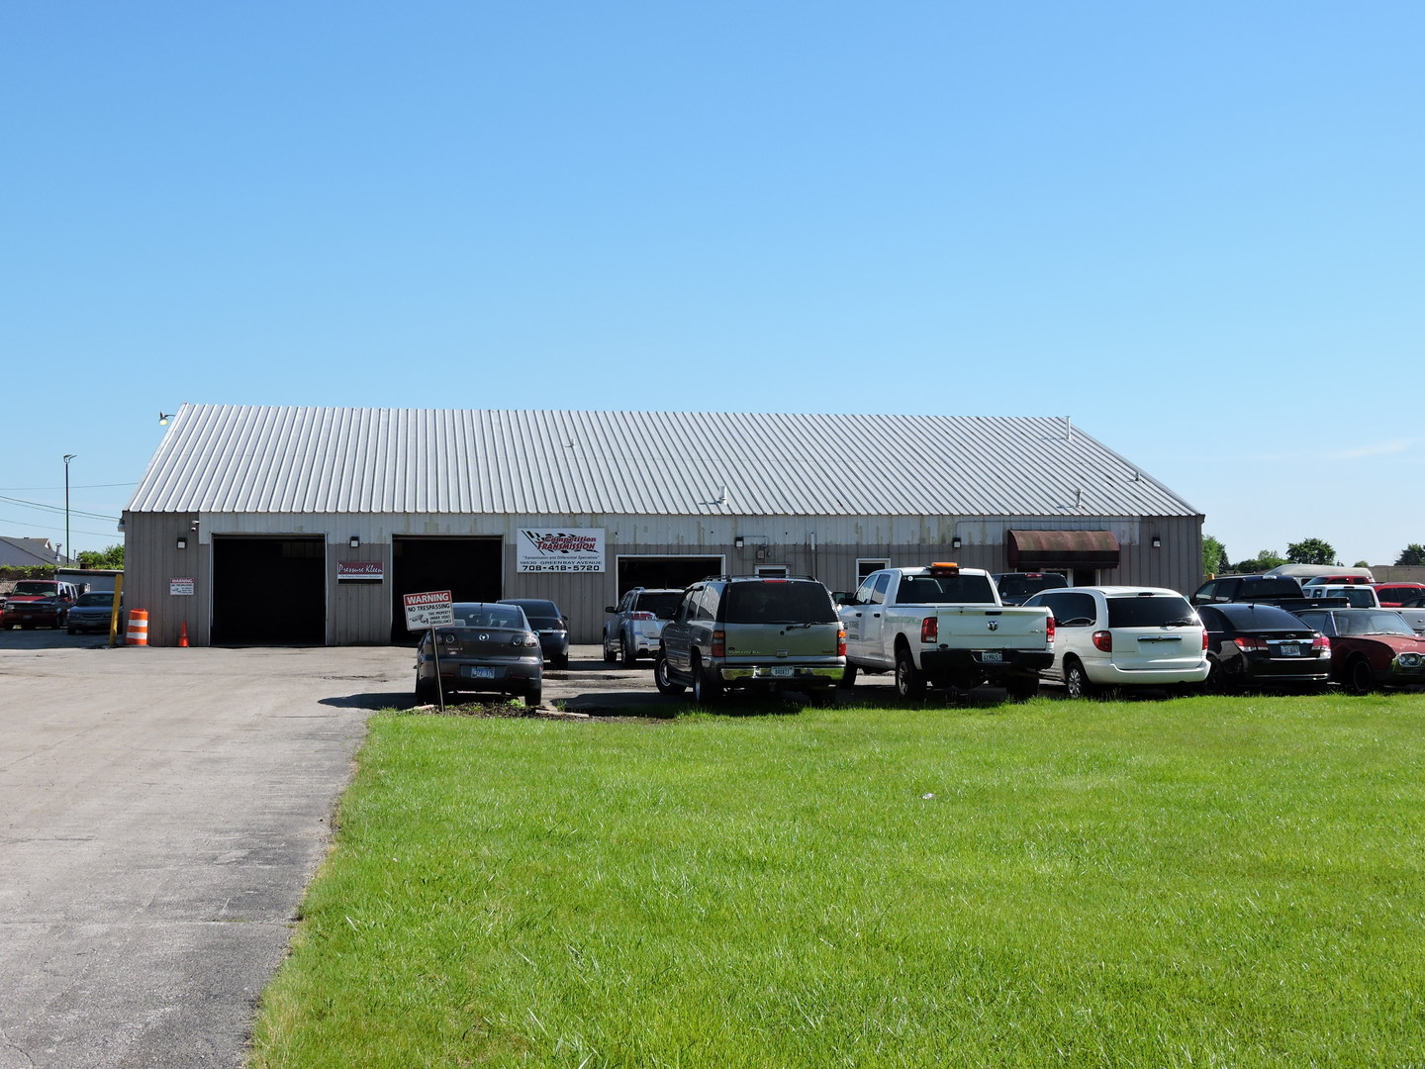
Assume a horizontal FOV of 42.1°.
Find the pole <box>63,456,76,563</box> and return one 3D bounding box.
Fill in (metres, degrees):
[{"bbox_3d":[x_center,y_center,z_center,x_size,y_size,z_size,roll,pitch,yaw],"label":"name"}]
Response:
[{"bbox_3d":[-31.957,0.019,92.025,0.660,8.062,0.400,0,-1,0],"label":"pole"}]

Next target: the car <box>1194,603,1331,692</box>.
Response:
[{"bbox_3d":[8.904,1.882,32.326,1.790,1.470,4.600,0,-1,-10],"label":"car"}]

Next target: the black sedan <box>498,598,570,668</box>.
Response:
[{"bbox_3d":[-4.080,2.120,40.000,1.830,1.470,4.800,0,-2,-8],"label":"black sedan"}]

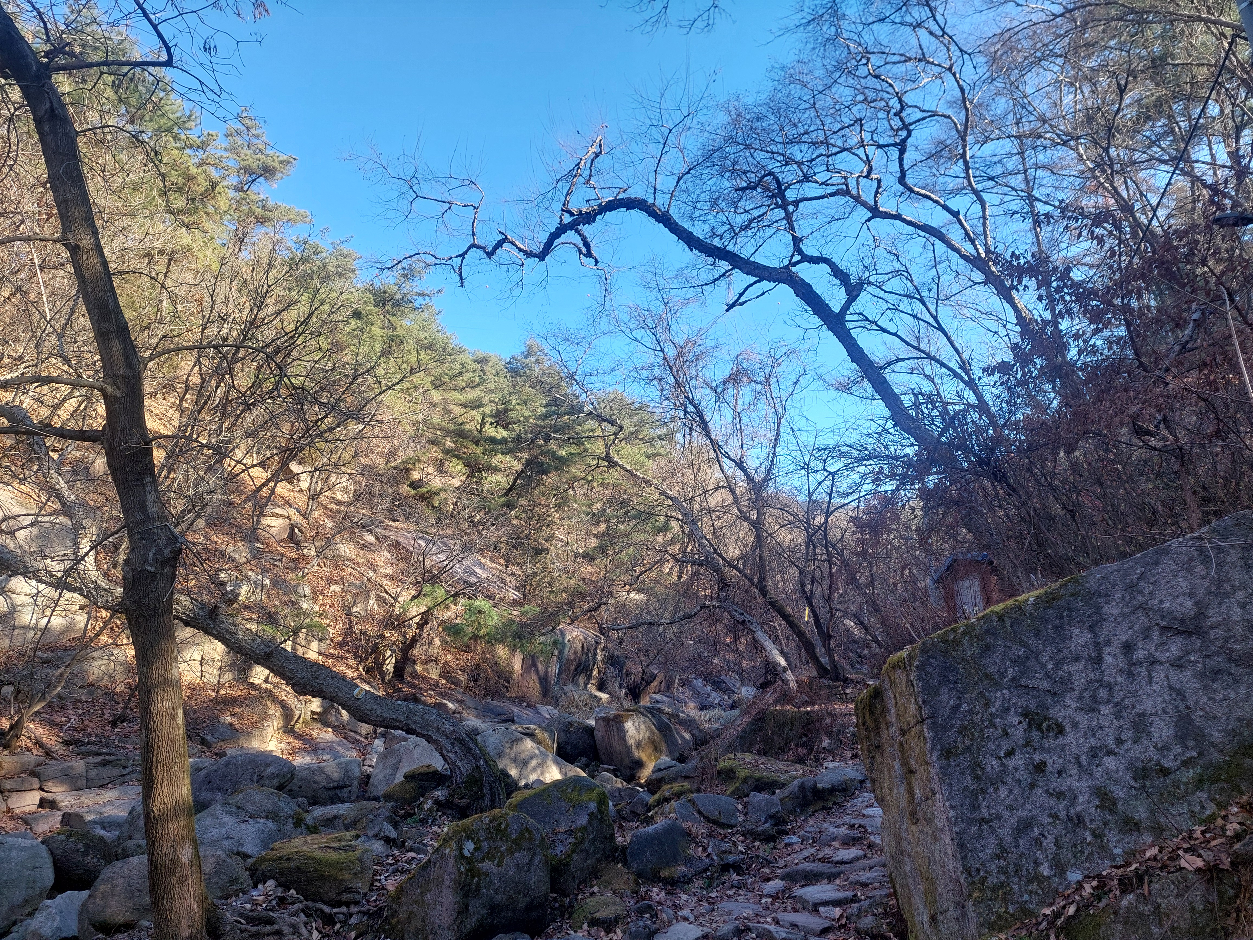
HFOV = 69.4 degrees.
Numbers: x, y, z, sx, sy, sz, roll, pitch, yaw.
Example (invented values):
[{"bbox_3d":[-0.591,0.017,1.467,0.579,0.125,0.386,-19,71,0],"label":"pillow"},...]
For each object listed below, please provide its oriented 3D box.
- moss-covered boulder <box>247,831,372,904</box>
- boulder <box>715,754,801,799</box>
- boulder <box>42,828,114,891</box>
[{"bbox_3d":[-1.965,2.469,5.644,0.725,0.349,0.544,3,-11,-18],"label":"moss-covered boulder"},{"bbox_3d":[1.219,2.834,8.402,0.769,0.334,0.692,0,-10,0],"label":"boulder"},{"bbox_3d":[-3.607,2.559,5.957,0.397,0.347,0.357,6,-12,-29],"label":"boulder"}]

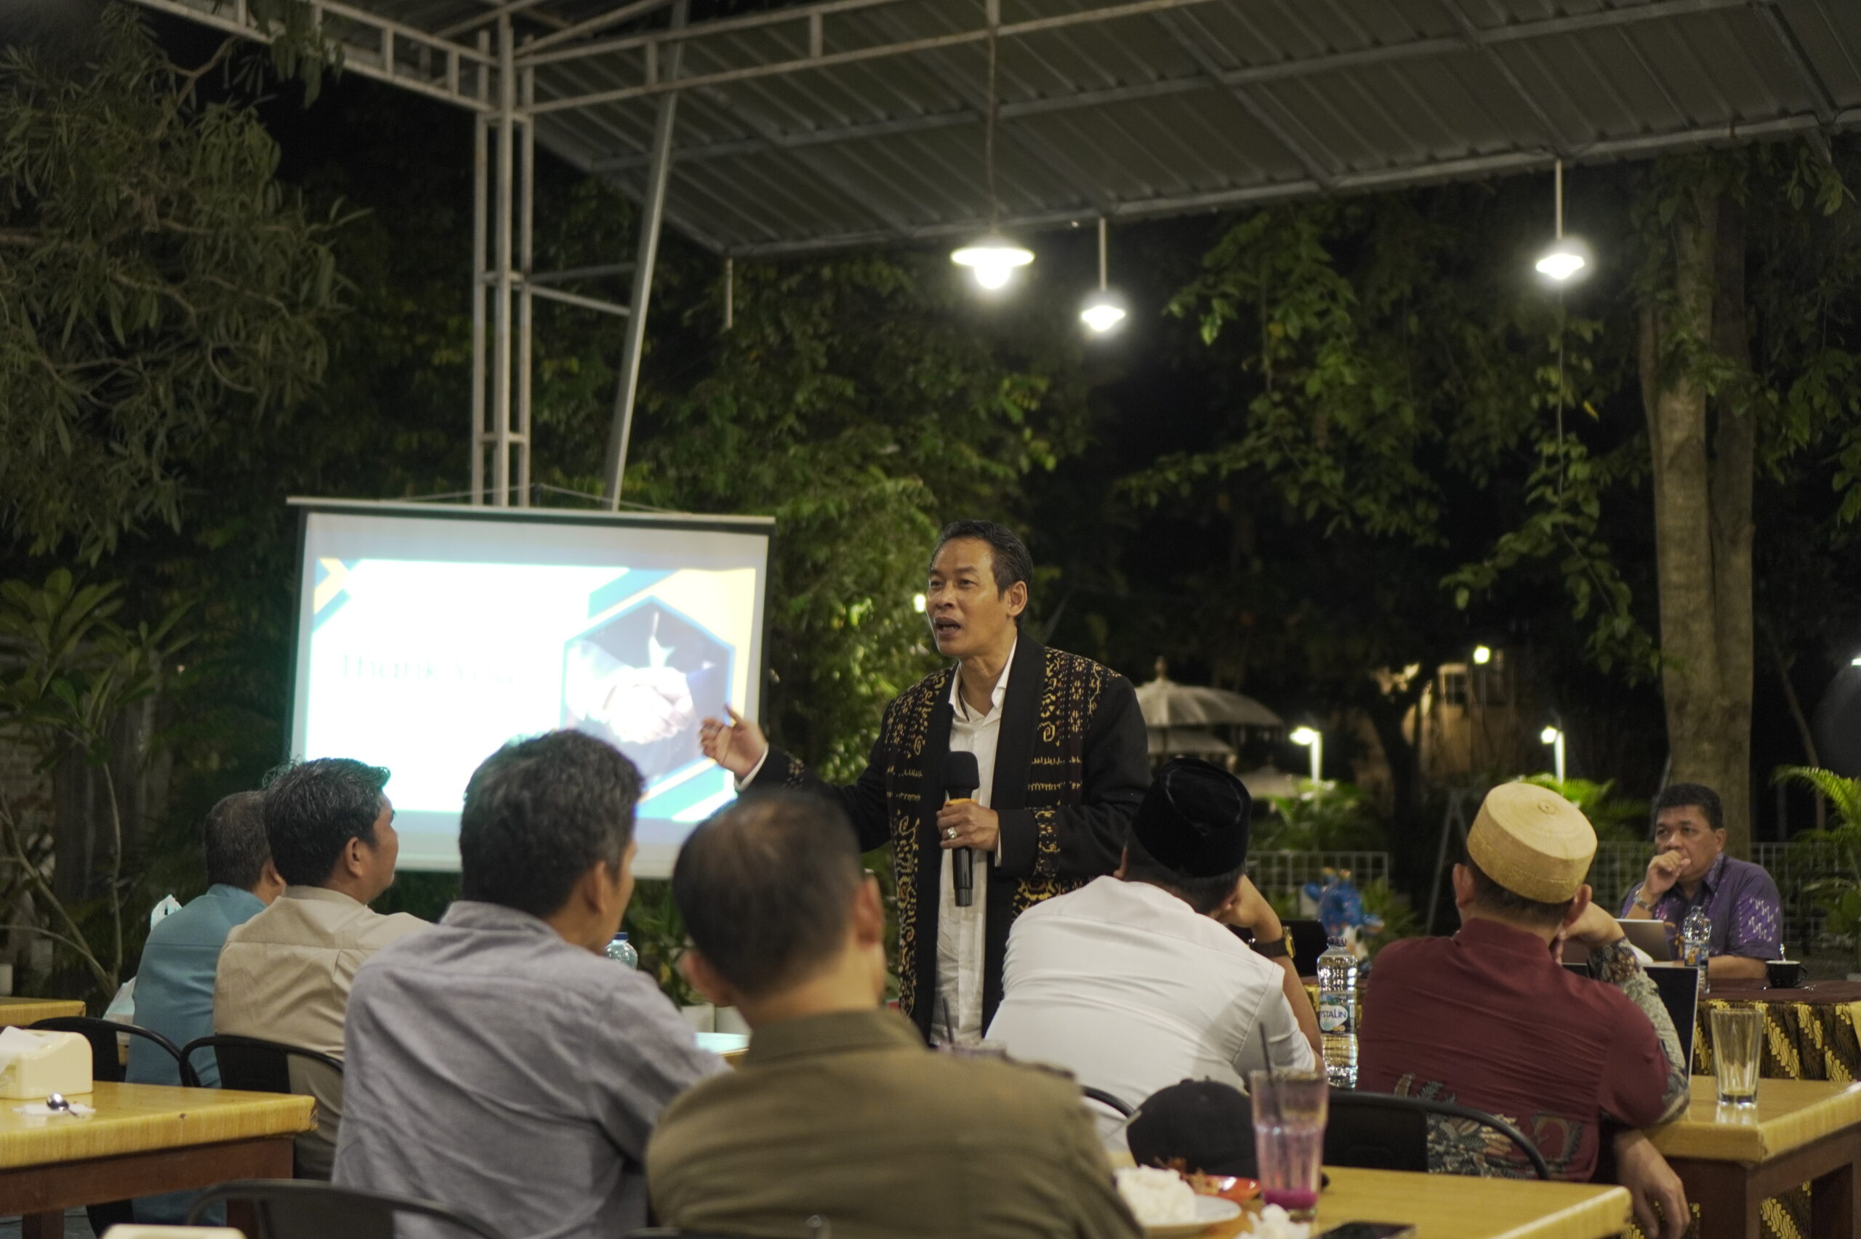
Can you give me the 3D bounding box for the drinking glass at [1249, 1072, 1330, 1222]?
[{"bbox_3d":[0.368,0.537,2.760,0.079,0.149,0.079,0,-5,0],"label":"drinking glass"}]

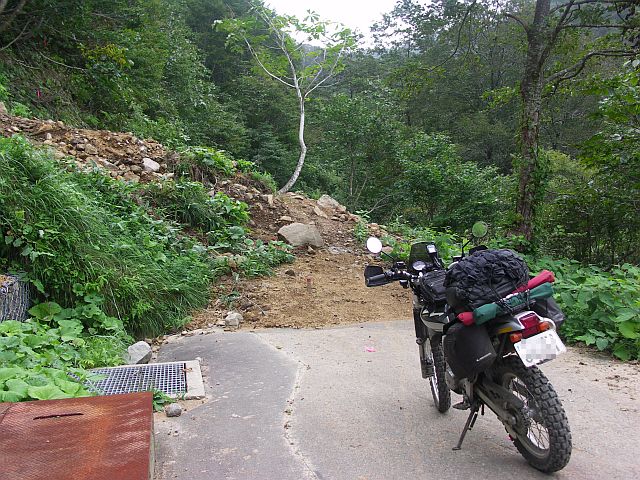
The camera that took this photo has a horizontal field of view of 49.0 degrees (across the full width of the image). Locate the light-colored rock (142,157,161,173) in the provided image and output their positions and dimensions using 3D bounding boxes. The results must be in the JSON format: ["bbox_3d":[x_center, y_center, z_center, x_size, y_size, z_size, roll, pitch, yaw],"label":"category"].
[{"bbox_3d":[-3.957,-1.773,16.500,0.420,0.350,0.360,0,2,0],"label":"light-colored rock"}]

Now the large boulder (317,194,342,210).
[{"bbox_3d":[0.264,-1.041,19.500,0.720,0.420,0.580,0,2,0],"label":"large boulder"}]

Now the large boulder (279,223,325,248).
[{"bbox_3d":[-0.421,-0.102,16.000,1.030,0.560,0.800,0,2,0],"label":"large boulder"}]

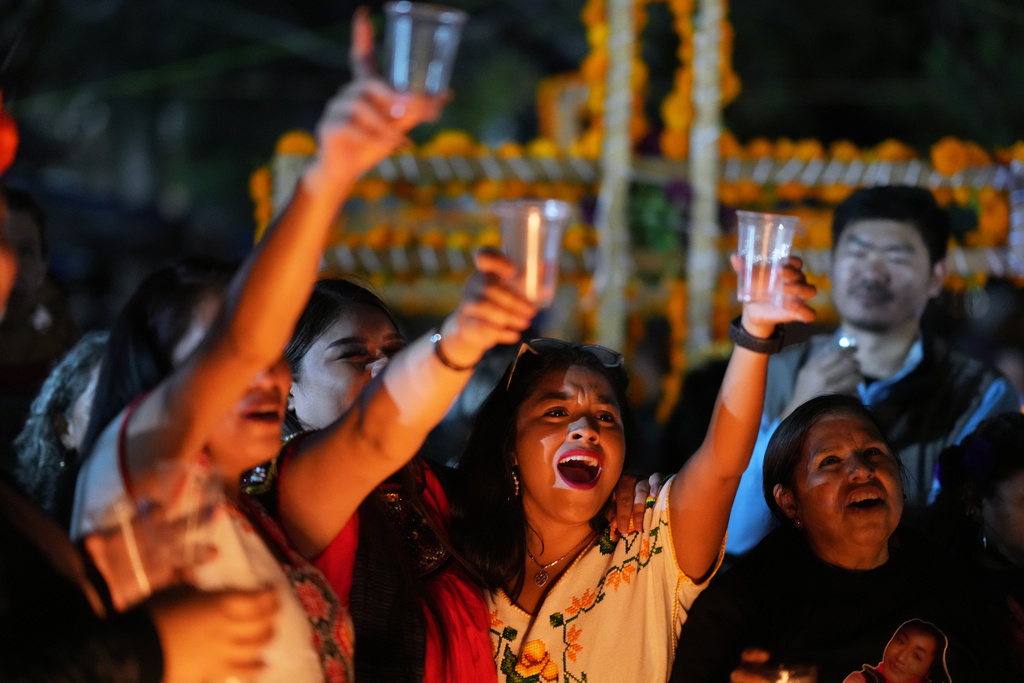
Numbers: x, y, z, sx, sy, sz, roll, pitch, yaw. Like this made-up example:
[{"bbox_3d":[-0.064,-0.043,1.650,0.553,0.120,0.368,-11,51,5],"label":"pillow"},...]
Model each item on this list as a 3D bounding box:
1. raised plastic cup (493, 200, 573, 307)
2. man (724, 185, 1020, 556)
[{"bbox_3d":[0.022,-0.095,2.600,0.079,0.112,0.079,1,0,0],"label":"raised plastic cup"},{"bbox_3d":[0.550,0.615,3.750,0.550,1.720,0.420,2,0,22],"label":"man"}]

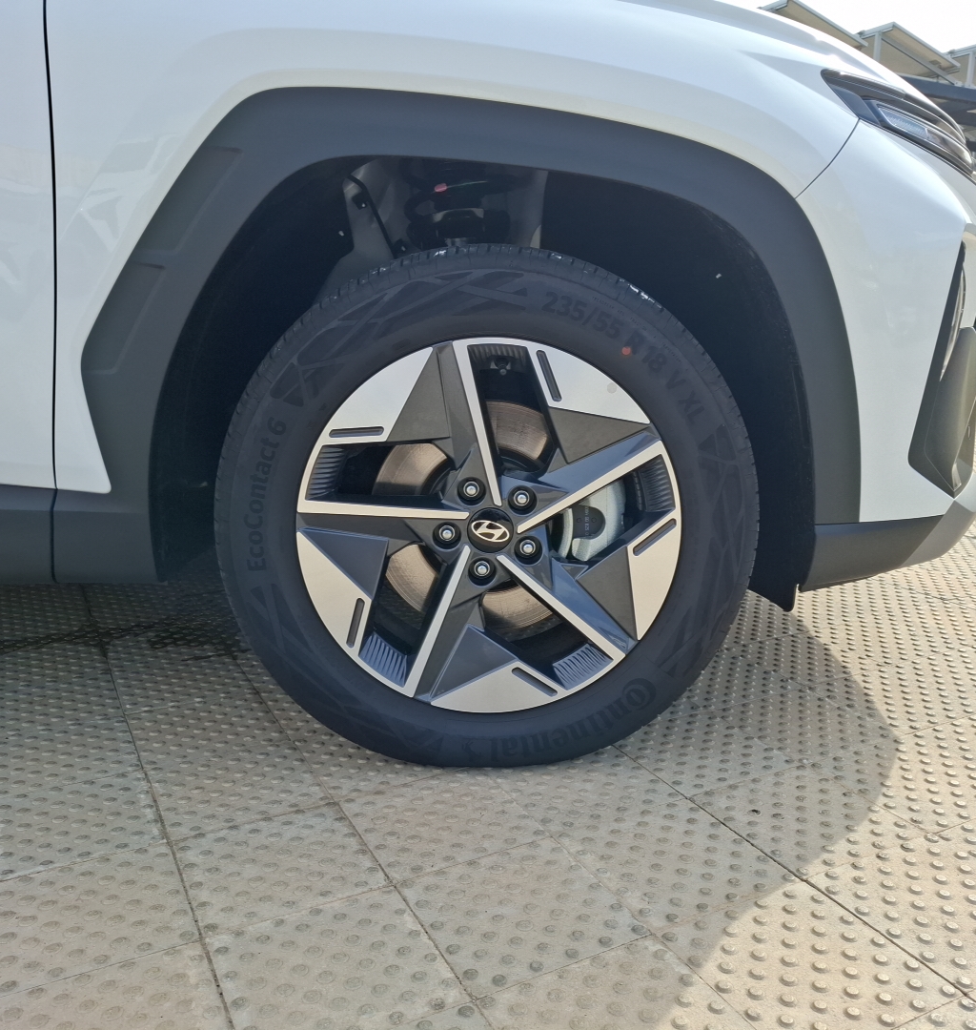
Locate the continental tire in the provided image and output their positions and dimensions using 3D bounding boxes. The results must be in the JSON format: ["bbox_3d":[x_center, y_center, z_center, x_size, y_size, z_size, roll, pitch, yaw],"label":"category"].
[{"bbox_3d":[-0.001,-0.006,1.263,0.714,0.702,0.240,0,12,-3],"label":"continental tire"}]

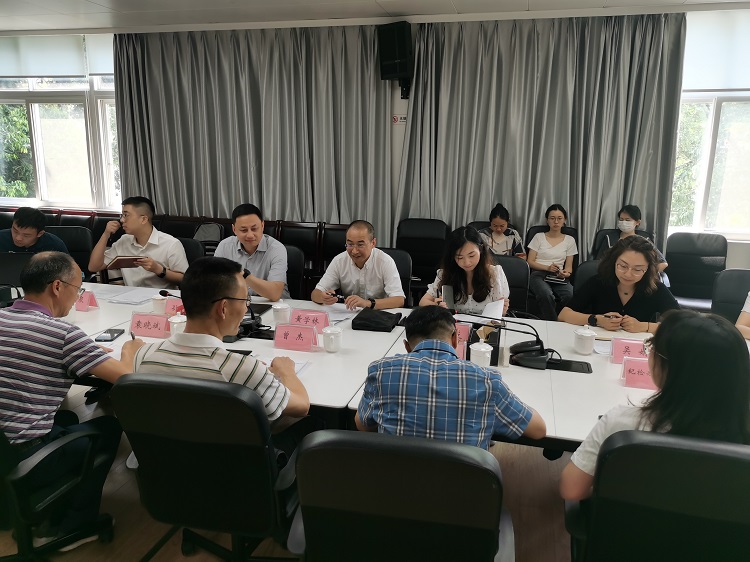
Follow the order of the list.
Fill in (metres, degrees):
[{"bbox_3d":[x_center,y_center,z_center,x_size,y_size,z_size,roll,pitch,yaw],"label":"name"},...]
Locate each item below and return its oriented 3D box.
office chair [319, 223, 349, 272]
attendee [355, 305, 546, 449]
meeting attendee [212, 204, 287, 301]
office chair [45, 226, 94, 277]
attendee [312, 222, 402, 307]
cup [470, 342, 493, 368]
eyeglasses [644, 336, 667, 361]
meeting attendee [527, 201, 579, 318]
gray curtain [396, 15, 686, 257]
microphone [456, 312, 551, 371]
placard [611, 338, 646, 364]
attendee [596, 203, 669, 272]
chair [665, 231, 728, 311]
[{"bbox_3d":[-0.371,-0.050,5.514,0.470,0.940,0.560,4,12,15],"label":"office chair"},{"bbox_3d":[0.240,0.624,1.886,0.580,1.130,0.740,3,12,11],"label":"attendee"},{"bbox_3d":[-0.765,0.182,3.463,0.540,1.270,0.720,2,11,2],"label":"meeting attendee"},{"bbox_3d":[-2.476,0.125,4.398,0.600,1.000,0.620,4,13,14],"label":"office chair"},{"bbox_3d":[-0.021,0.252,3.430,0.550,1.220,0.740,5,13,18],"label":"attendee"},{"bbox_3d":[0.422,0.290,2.298,0.100,0.125,0.100,4,12,15],"label":"cup"},{"bbox_3d":[0.717,0.169,1.348,0.140,0.045,0.140,1,5,4],"label":"eyeglasses"},{"bbox_3d":[1.458,-0.007,4.792,0.470,1.220,0.800,4,13,14],"label":"meeting attendee"},{"bbox_3d":[1.361,-0.929,5.332,2.420,2.700,0.160,4,13,14],"label":"gray curtain"},{"bbox_3d":[0.496,0.242,2.396,0.420,0.180,0.130,5,13,22],"label":"microphone"},{"bbox_3d":[1.123,0.303,2.517,0.195,0.103,0.090,4,13,14],"label":"placard"},{"bbox_3d":[2.044,0.037,4.643,0.500,1.220,0.800,5,13,19],"label":"attendee"},{"bbox_3d":[2.556,0.161,4.604,0.560,1.020,0.600,5,12,16],"label":"chair"}]

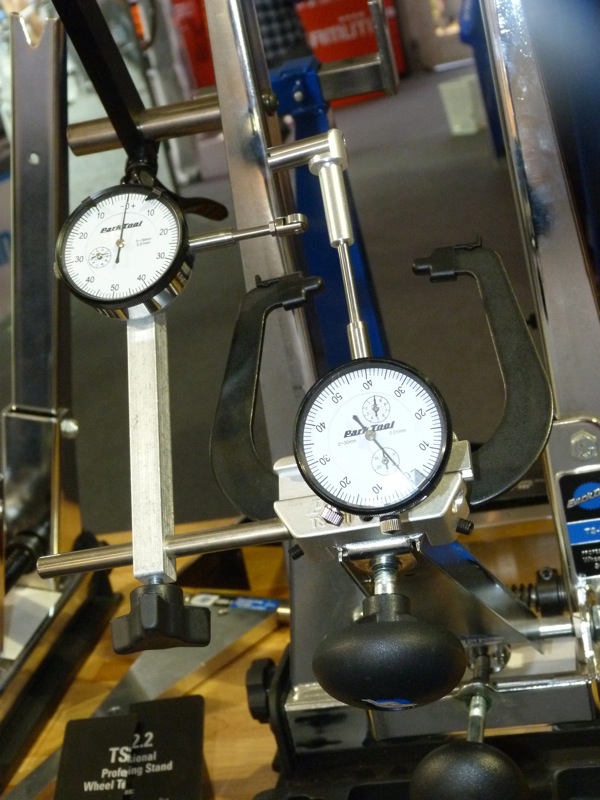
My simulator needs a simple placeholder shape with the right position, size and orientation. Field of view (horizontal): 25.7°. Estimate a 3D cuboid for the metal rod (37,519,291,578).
[{"bbox_3d":[-0.056,0.062,0.551,0.119,0.010,0.010,-11,-23,15],"label":"metal rod"}]

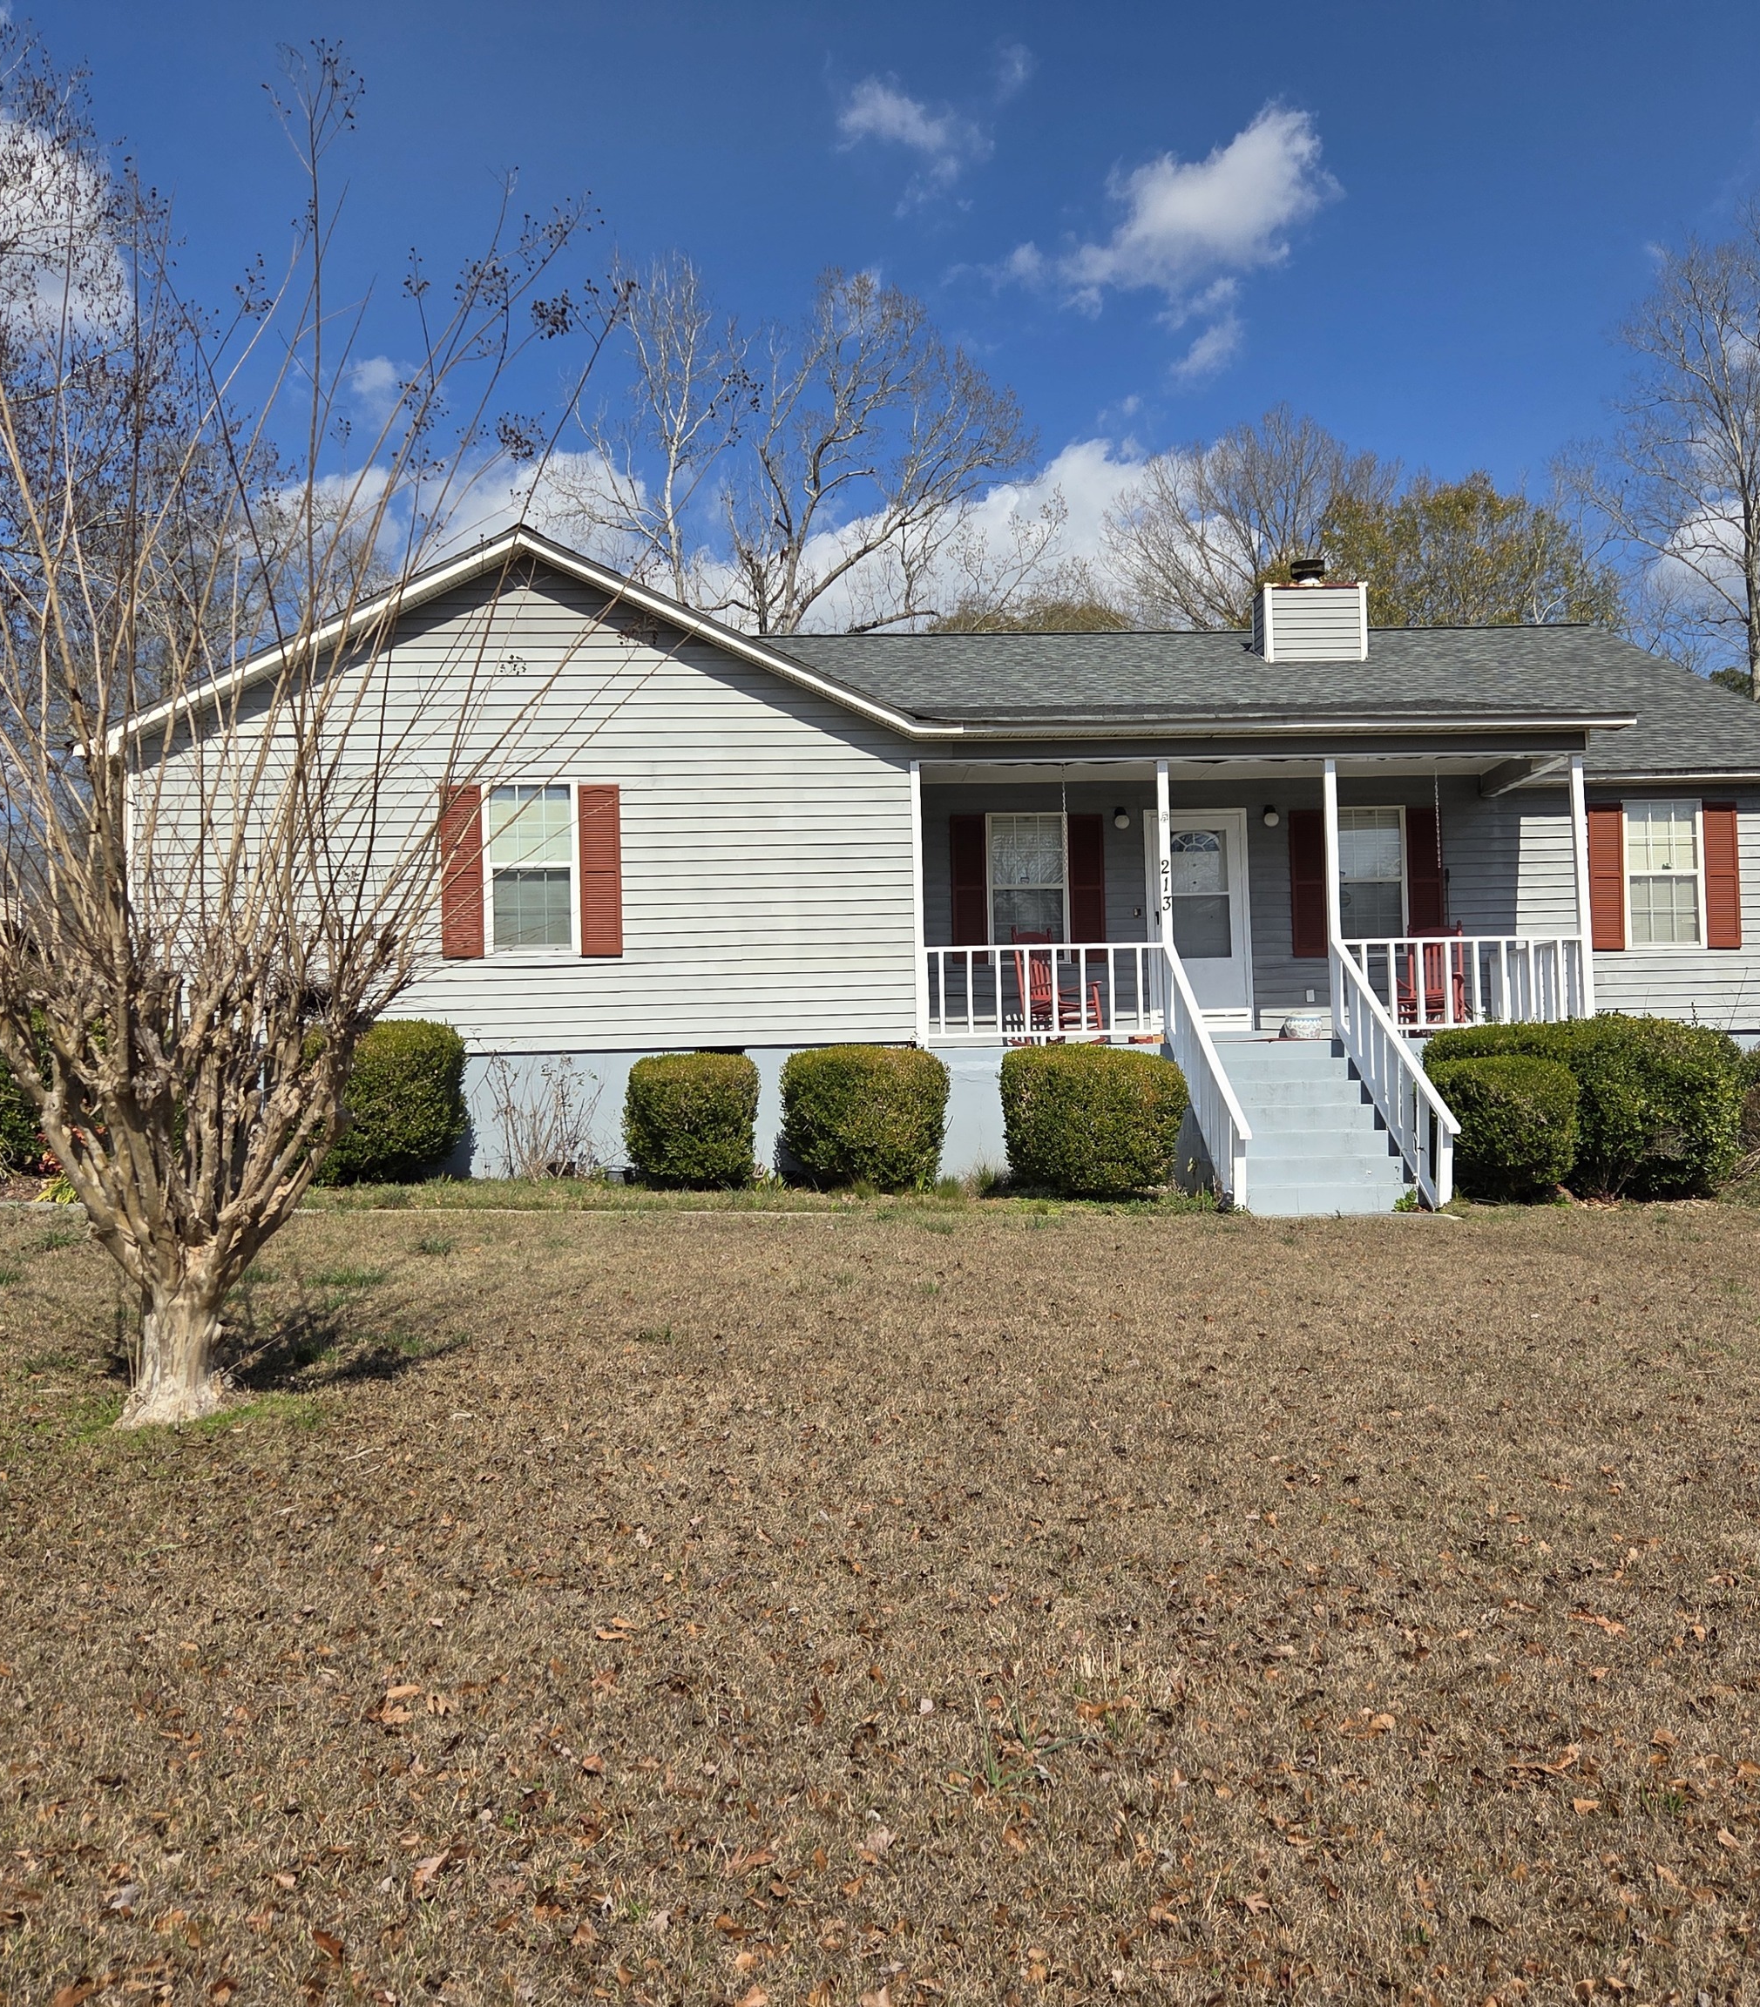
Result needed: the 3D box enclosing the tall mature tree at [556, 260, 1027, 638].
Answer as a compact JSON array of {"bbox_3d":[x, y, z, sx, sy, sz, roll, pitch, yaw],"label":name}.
[{"bbox_3d":[-1.677,-7.388,41.695,11.000,20.350,10.000,-1,-2,-6],"label":"tall mature tree"}]

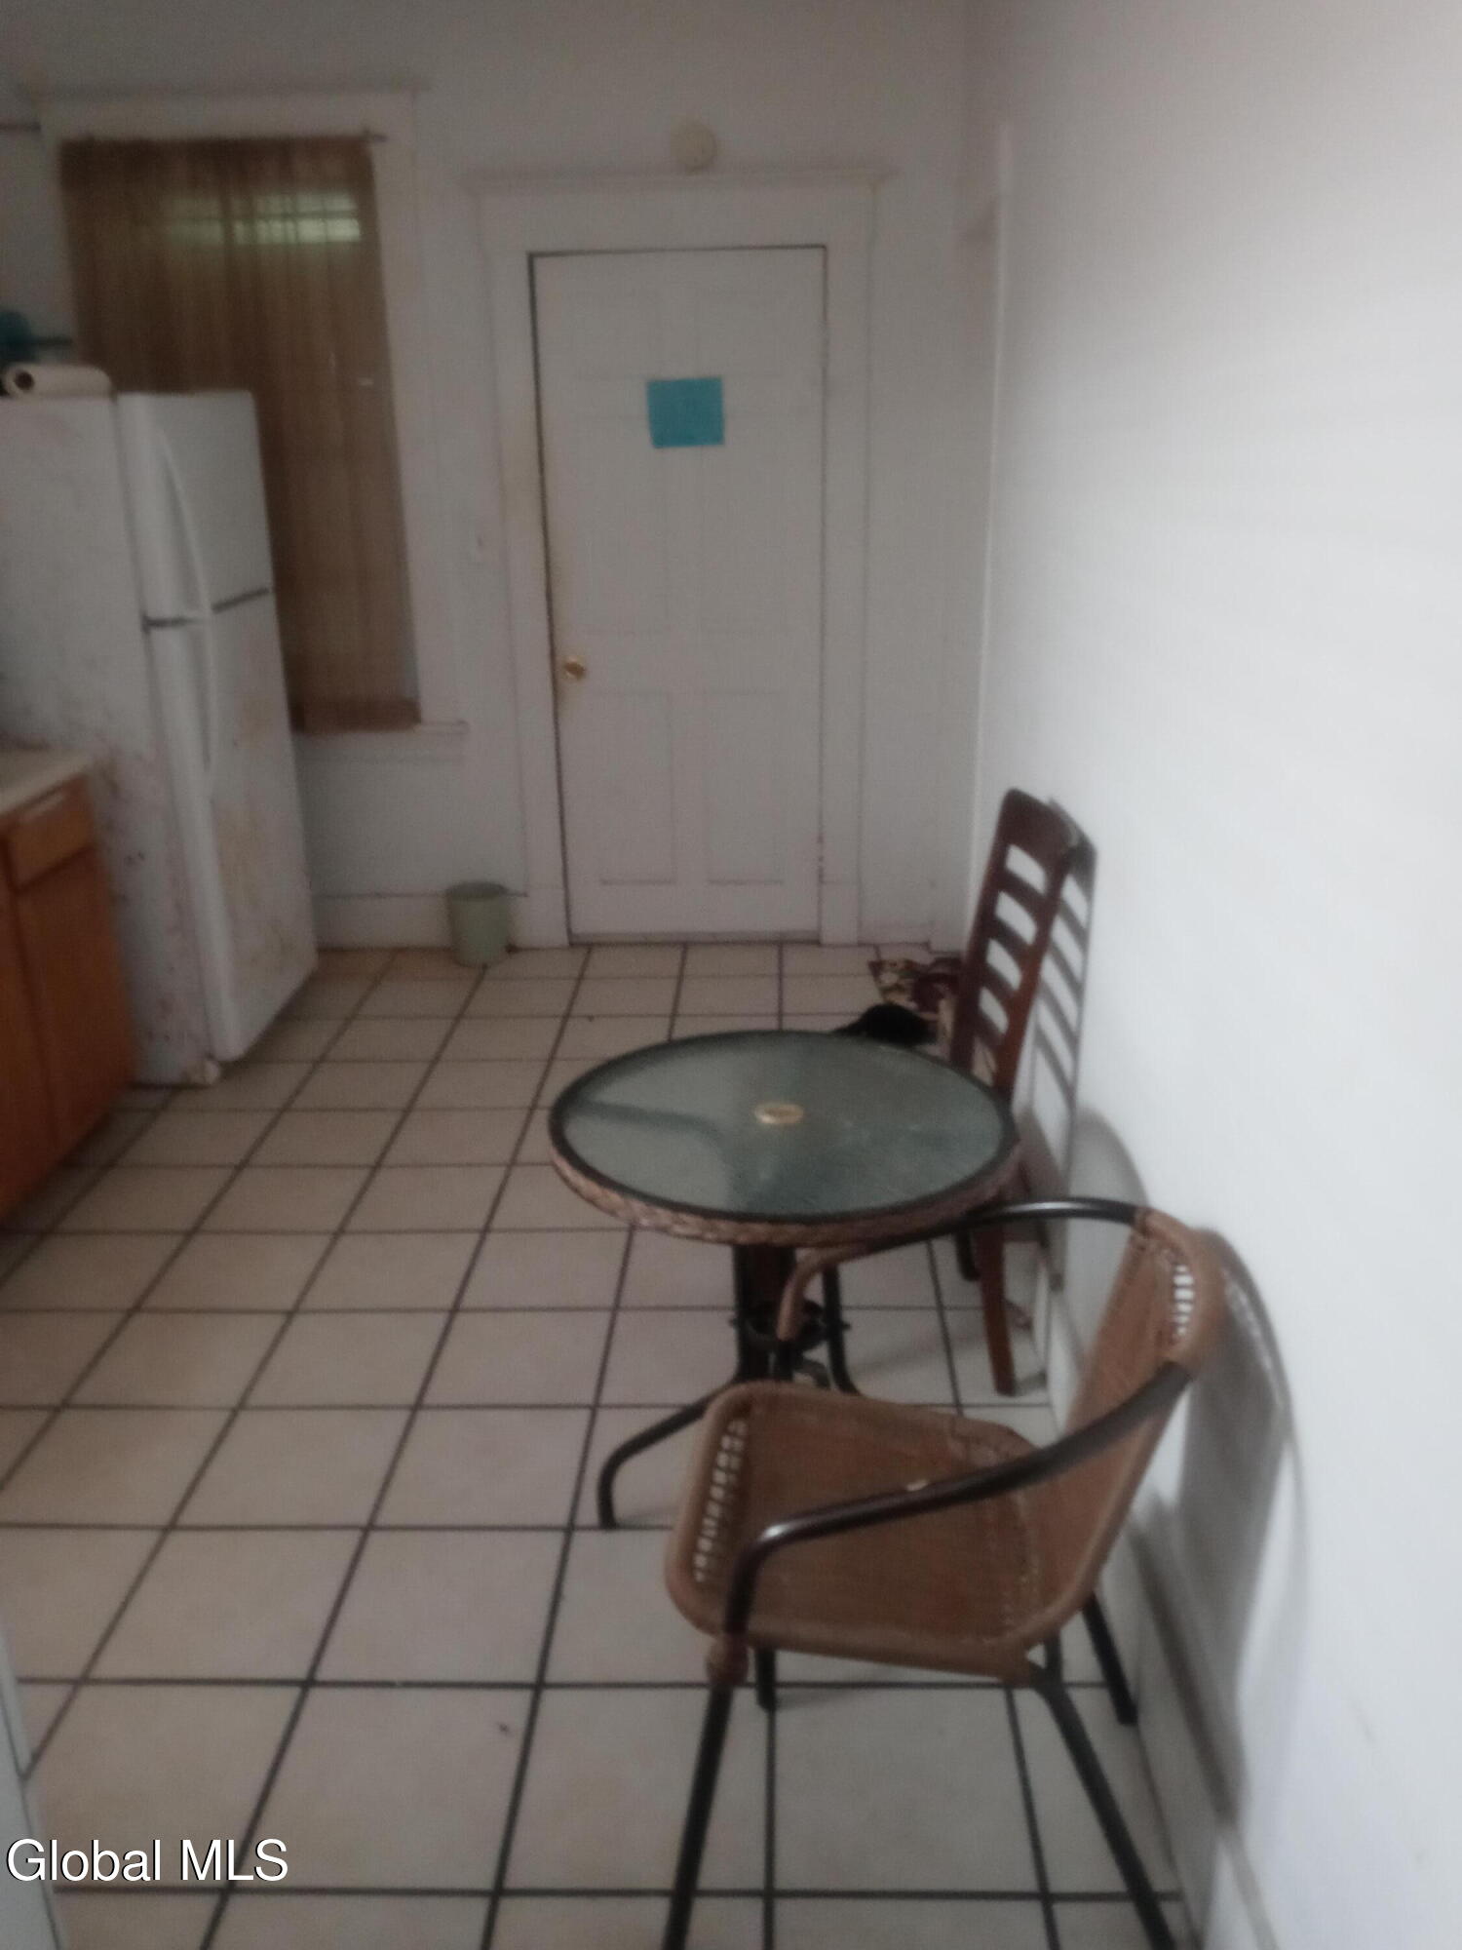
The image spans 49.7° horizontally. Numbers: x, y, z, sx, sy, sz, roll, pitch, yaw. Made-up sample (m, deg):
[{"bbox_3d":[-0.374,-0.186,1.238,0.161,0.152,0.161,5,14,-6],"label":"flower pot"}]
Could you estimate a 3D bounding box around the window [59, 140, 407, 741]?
[{"bbox_3d":[-1.418,-1.546,4.644,0.862,1.644,0.100,-1,19,2],"label":"window"}]

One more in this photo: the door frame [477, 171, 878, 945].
[{"bbox_3d":[-0.138,-1.160,4.737,1.097,2.254,0.120,-1,19,2],"label":"door frame"}]

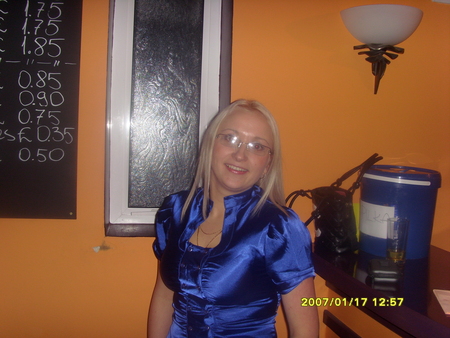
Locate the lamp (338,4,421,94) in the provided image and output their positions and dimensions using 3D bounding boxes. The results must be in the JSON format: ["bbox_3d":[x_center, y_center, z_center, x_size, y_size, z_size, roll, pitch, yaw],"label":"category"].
[{"bbox_3d":[0.576,-0.416,1.671,0.303,0.292,0.154,1,5,-10],"label":"lamp"}]

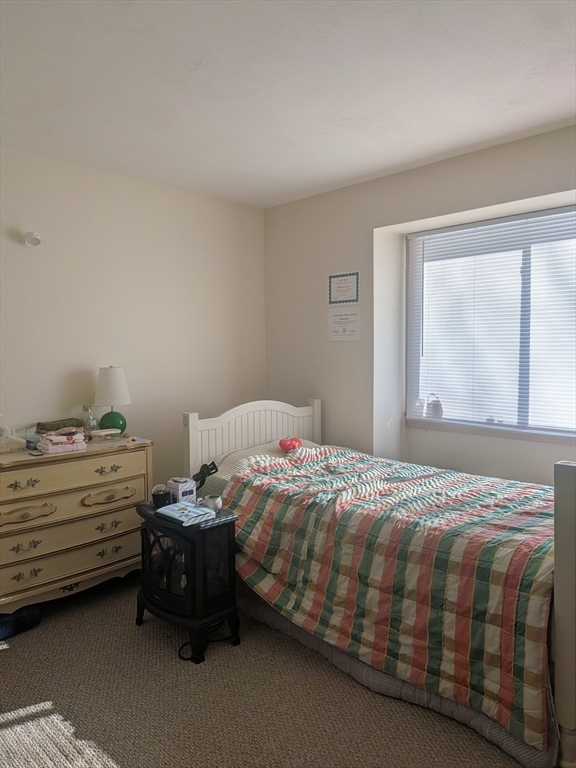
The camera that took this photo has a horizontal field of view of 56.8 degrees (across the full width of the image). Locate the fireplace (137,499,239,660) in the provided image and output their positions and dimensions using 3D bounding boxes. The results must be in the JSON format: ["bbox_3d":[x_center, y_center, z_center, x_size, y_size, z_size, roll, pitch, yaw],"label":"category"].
[{"bbox_3d":[-0.505,0.926,2.599,0.510,0.610,0.300,3,6,44],"label":"fireplace"}]

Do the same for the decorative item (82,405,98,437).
[{"bbox_3d":[-1.093,0.208,2.942,0.085,0.178,0.085,-1,4,0],"label":"decorative item"}]

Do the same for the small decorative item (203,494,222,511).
[{"bbox_3d":[-0.371,0.586,2.628,0.092,0.062,0.082,1,4,17],"label":"small decorative item"}]

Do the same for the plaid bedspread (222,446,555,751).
[{"bbox_3d":[0.578,0.787,2.617,1.650,0.640,1.050,3,6,44],"label":"plaid bedspread"}]

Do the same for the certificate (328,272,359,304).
[{"bbox_3d":[0.366,-0.623,3.479,0.260,0.205,0.015,3,6,44],"label":"certificate"}]

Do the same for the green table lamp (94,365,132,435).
[{"bbox_3d":[-0.983,0.101,2.976,0.212,0.387,0.212,-1,4,0],"label":"green table lamp"}]

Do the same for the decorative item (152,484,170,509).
[{"bbox_3d":[-0.638,0.564,2.681,0.090,0.105,0.090,-1,4,0],"label":"decorative item"}]

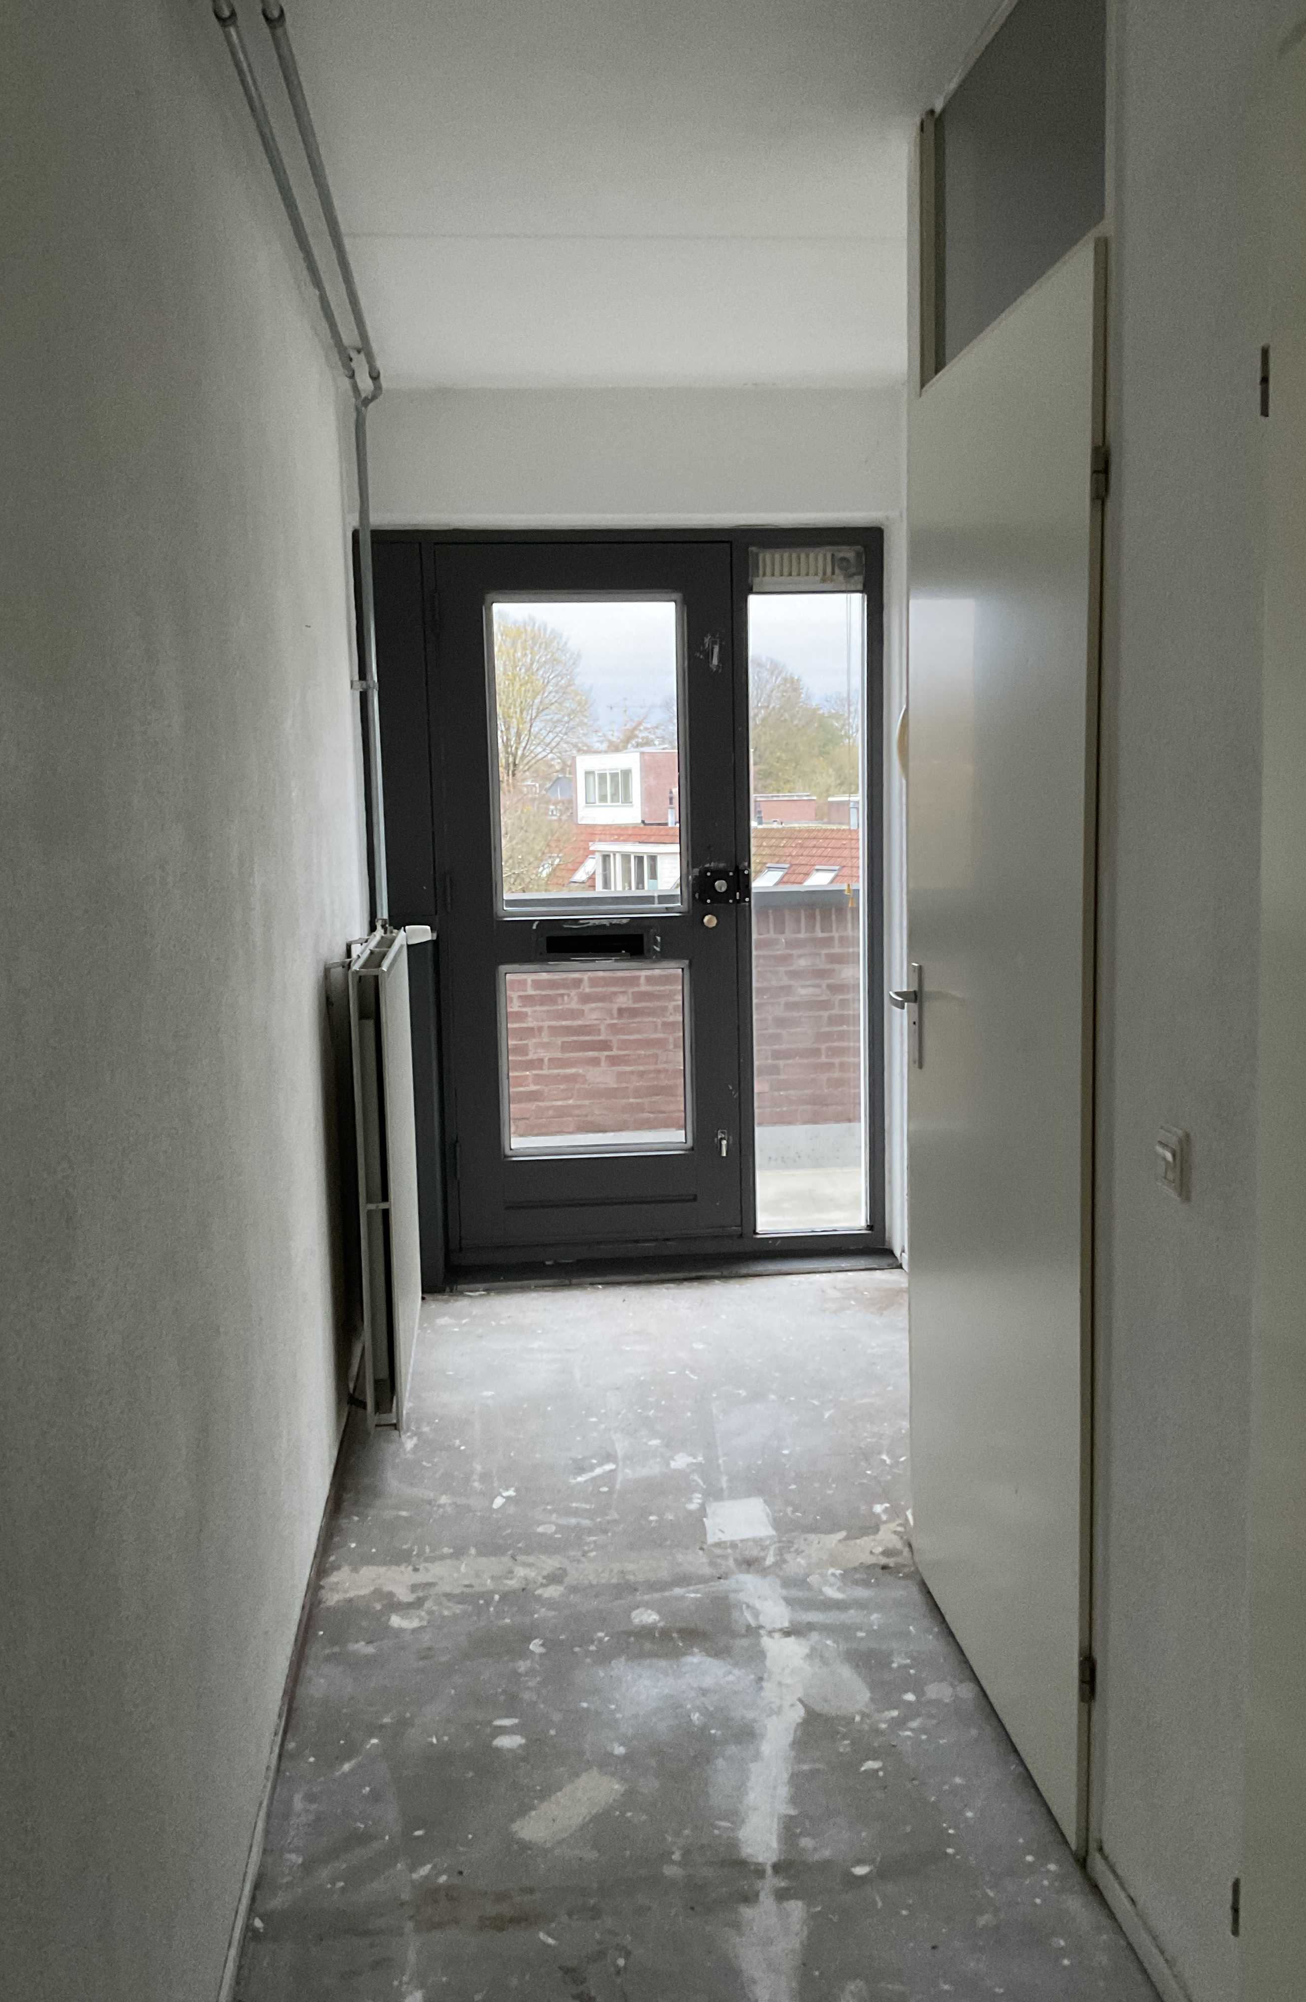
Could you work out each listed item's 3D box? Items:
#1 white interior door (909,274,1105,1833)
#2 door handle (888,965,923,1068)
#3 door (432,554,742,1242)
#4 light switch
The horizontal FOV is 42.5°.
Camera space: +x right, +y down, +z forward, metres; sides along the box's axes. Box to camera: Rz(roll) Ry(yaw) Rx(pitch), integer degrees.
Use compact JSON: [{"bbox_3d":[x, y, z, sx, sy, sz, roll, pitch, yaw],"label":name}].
[{"bbox_3d":[0.509,0.063,2.474,0.040,2.015,0.835,-2,8,-5],"label":"white interior door"},{"bbox_3d":[0.430,0.029,2.807,0.056,0.176,0.130,-2,8,-5],"label":"door handle"},{"bbox_3d":[-0.171,-0.285,4.801,0.830,2.005,0.045,-2,8,-5],"label":"door"},{"bbox_3d":[0.577,0.176,1.868,0.015,0.080,0.077,-2,8,-5],"label":"light switch"}]

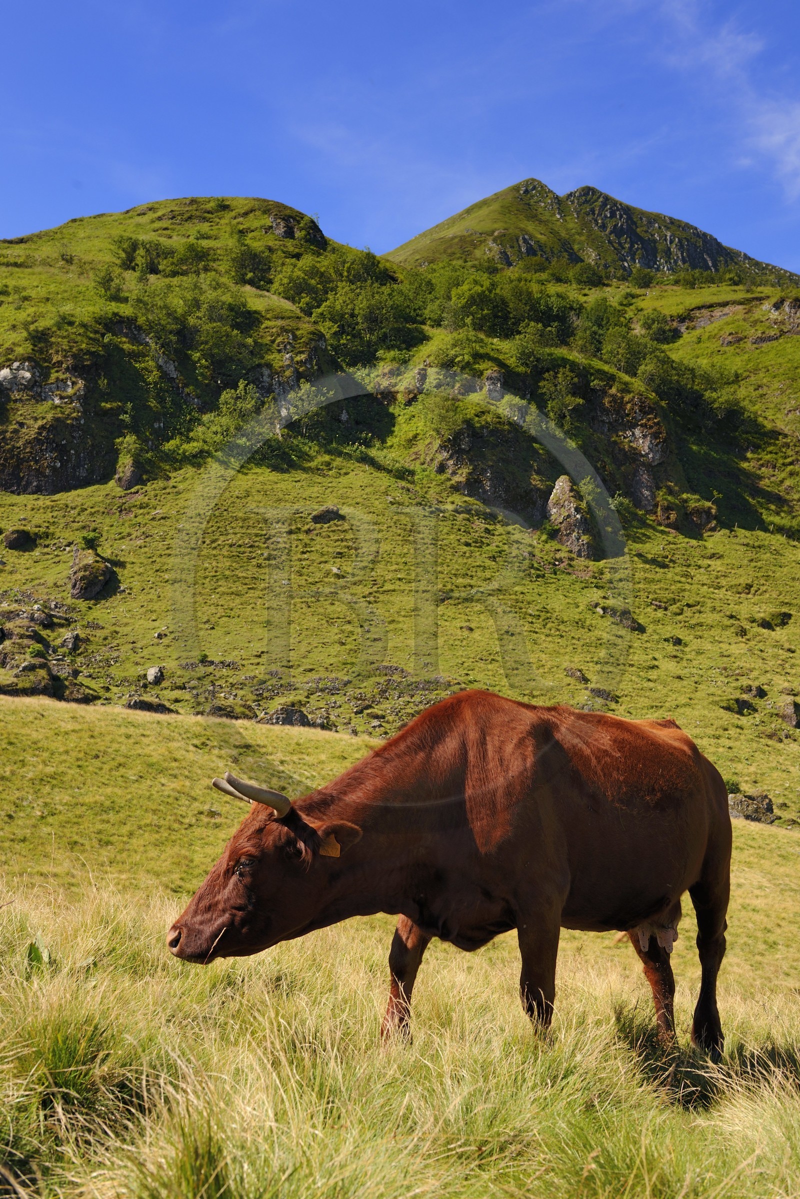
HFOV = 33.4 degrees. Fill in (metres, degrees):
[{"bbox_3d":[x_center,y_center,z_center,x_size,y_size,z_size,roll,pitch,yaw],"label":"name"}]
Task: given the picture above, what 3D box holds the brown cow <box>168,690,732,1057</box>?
[{"bbox_3d":[0.330,1.000,4.670,2.420,1.430,0.720,8,-9,-44],"label":"brown cow"}]

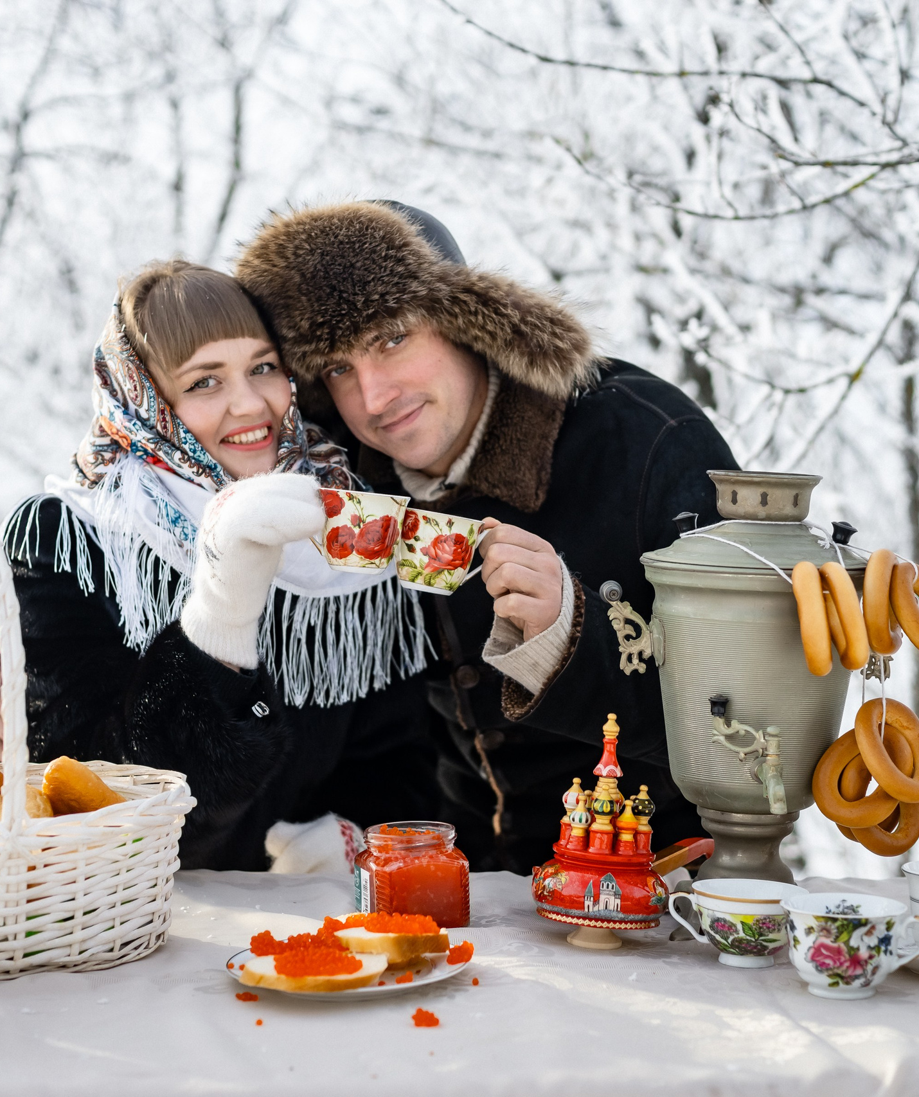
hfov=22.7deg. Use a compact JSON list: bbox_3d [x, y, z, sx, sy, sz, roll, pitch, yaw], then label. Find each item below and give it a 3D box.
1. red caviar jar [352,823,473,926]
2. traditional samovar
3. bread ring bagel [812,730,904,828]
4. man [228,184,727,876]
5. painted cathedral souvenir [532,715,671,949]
[{"bbox_3d":[-0.041,0.288,2.017,0.086,0.080,0.086,0,2,-16],"label":"red caviar jar"},{"bbox_3d":[0.257,0.131,1.972,0.262,0.390,0.225,0,2,-6],"label":"traditional samovar"},{"bbox_3d":[0.347,0.197,1.970,0.092,0.092,0.024,0,7,-13],"label":"bread ring bagel"},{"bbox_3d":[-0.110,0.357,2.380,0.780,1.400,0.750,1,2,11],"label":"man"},{"bbox_3d":[0.121,0.238,1.925,0.115,0.195,0.113,3,2,-3],"label":"painted cathedral souvenir"}]

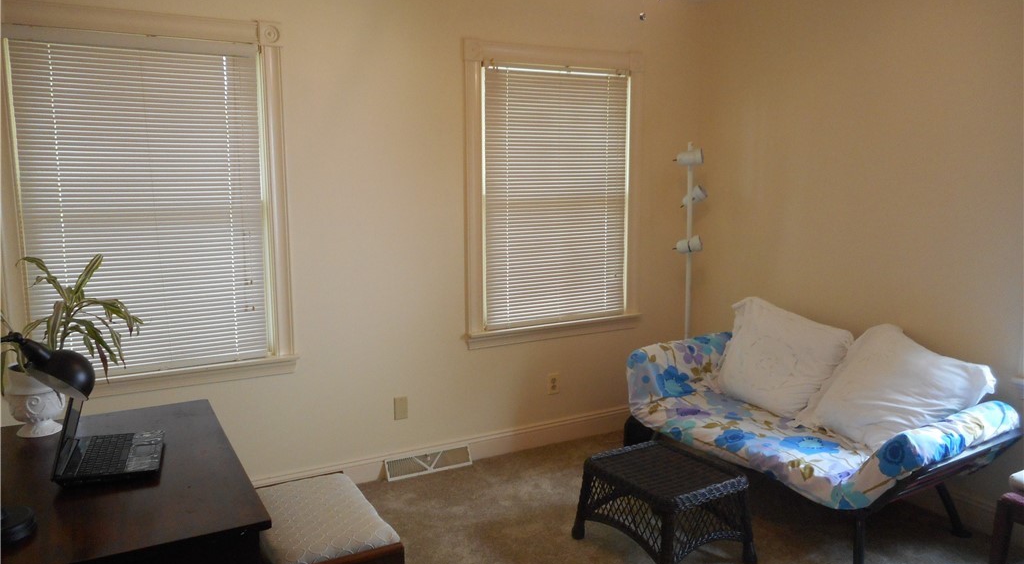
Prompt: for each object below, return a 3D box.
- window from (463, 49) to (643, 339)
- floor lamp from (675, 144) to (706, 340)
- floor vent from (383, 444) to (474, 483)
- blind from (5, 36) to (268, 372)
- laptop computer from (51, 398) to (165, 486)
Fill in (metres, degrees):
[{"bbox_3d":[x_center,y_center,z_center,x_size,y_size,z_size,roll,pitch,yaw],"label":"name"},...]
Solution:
[{"bbox_3d":[0.256,-0.449,3.909,1.069,1.523,0.100,-5,10,-28],"label":"window"},{"bbox_3d":[0.972,0.065,4.146,0.240,1.650,0.240,-5,10,-28],"label":"floor lamp"},{"bbox_3d":[-0.407,0.911,3.726,0.450,0.110,0.060,-5,10,-28],"label":"floor vent"},{"bbox_3d":[-1.463,-0.306,2.994,0.875,1.326,0.045,-5,10,-28],"label":"blind"},{"bbox_3d":[-1.078,0.370,1.988,0.240,0.250,0.325,-3,9,-17],"label":"laptop computer"}]

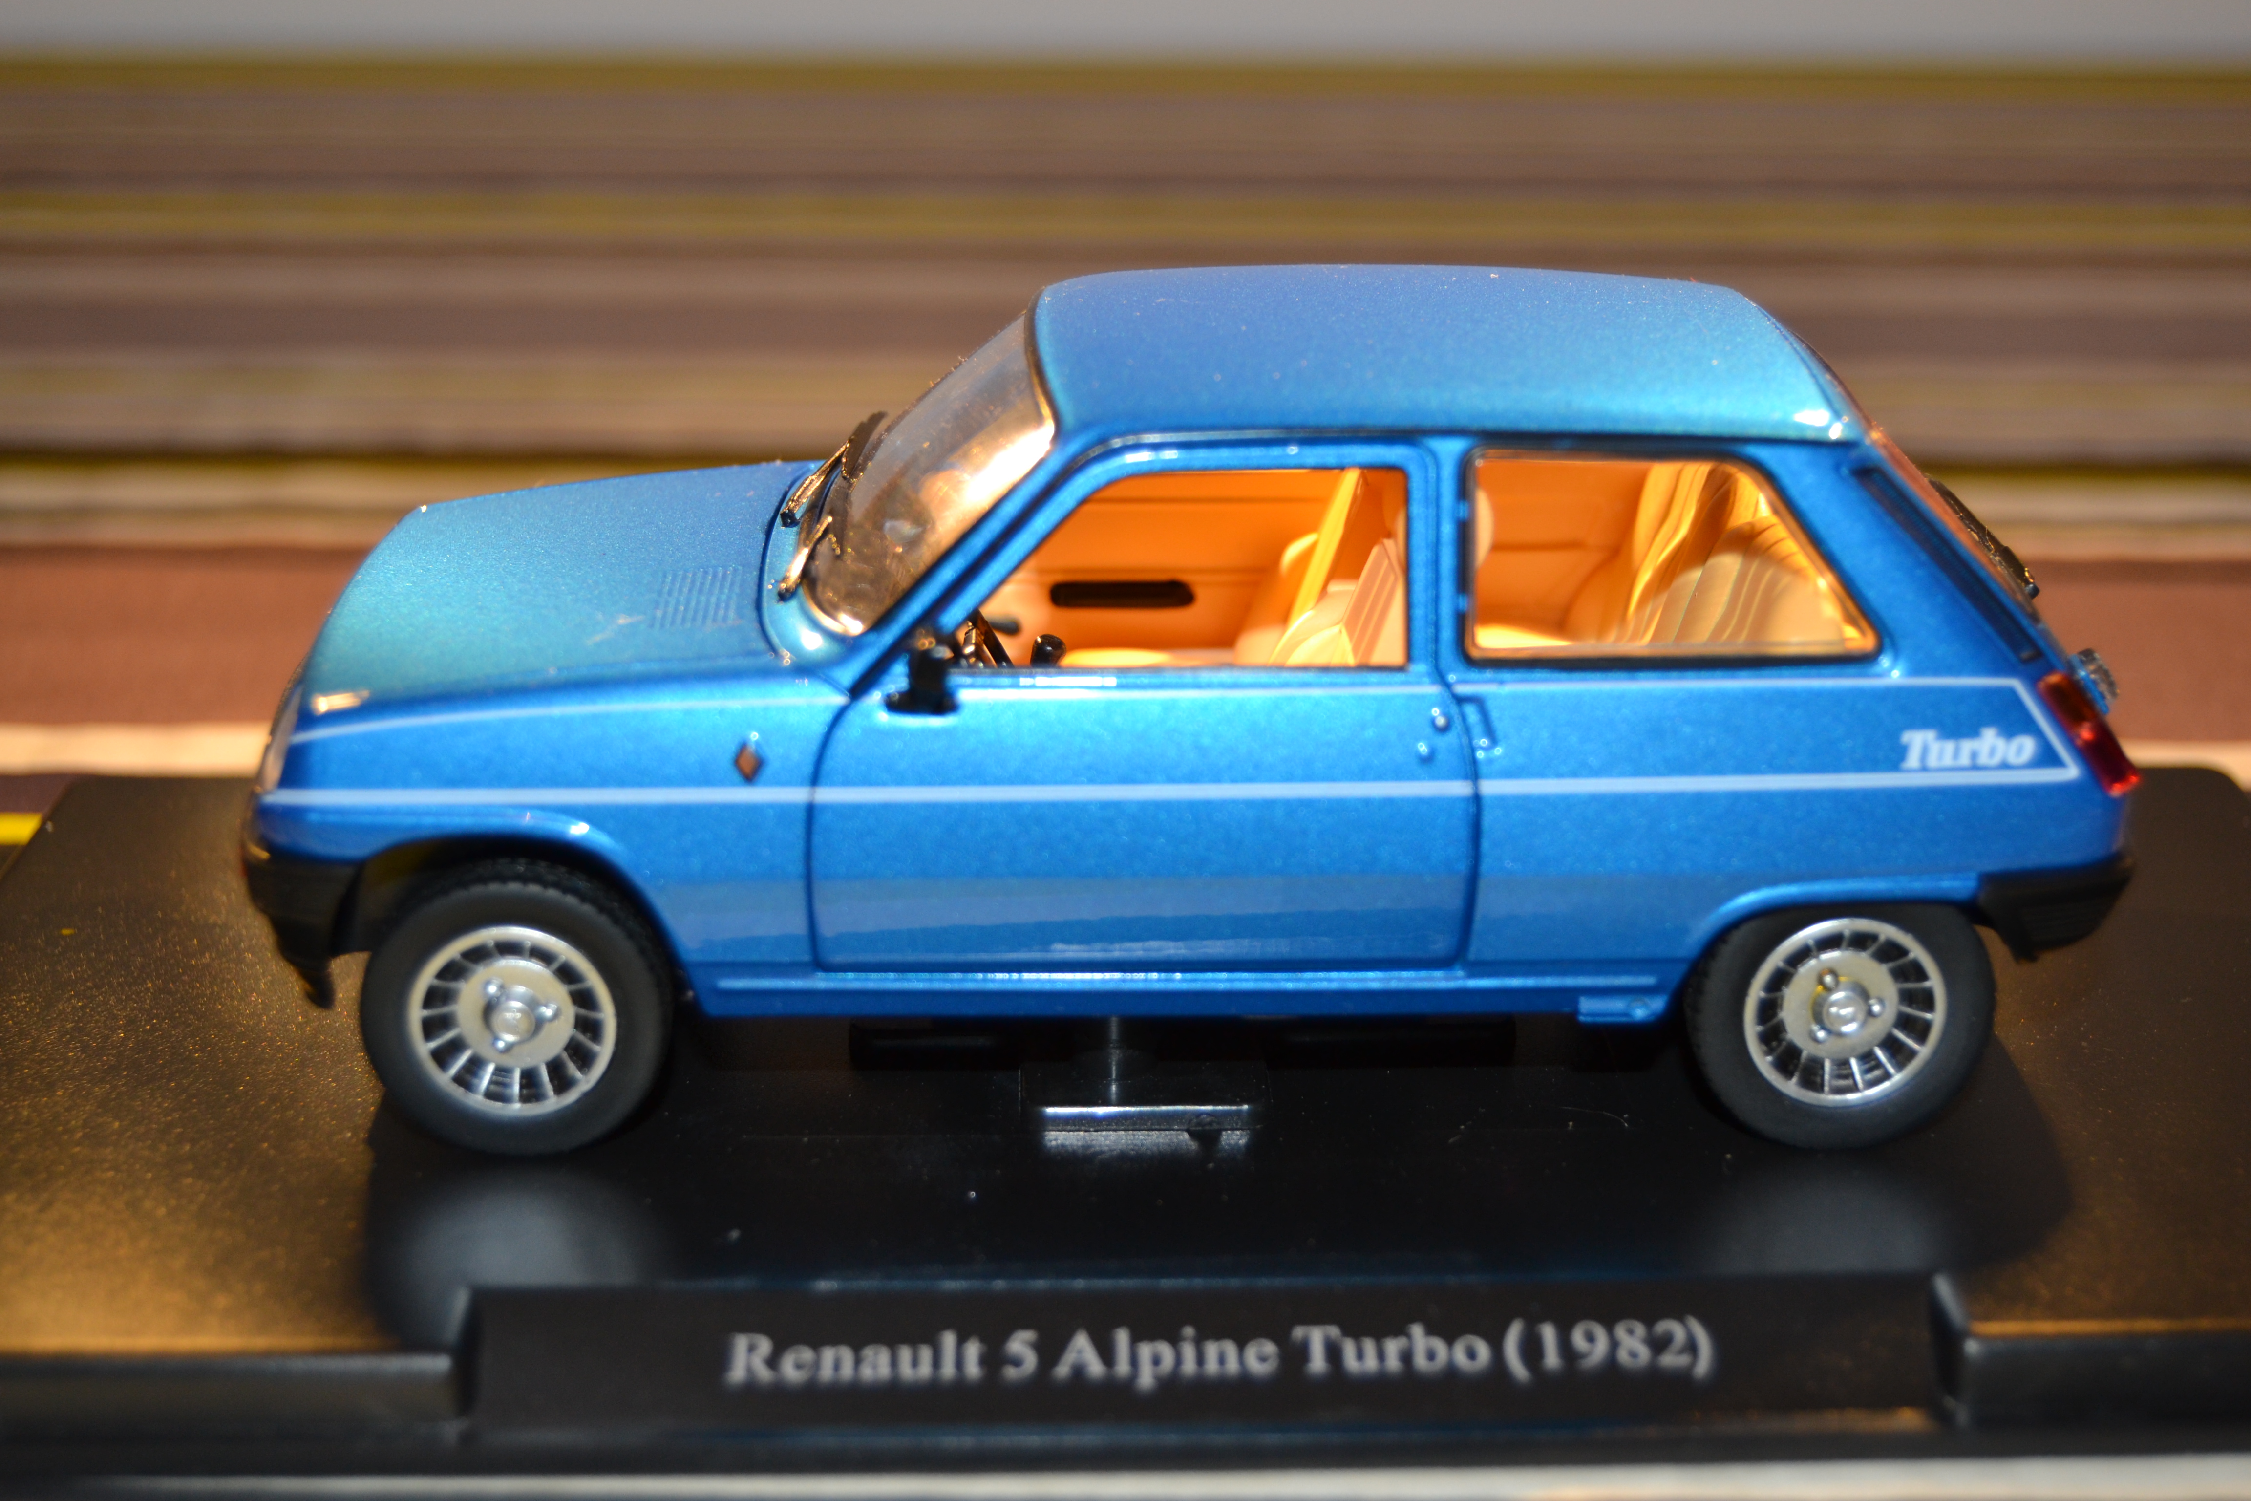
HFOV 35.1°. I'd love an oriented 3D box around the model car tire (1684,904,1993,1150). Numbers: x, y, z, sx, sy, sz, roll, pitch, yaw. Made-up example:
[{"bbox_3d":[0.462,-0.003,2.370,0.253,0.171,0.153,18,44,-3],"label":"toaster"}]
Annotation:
[{"bbox_3d":[0.055,0.019,0.273,0.023,0.023,0.007,0,19,-2],"label":"model car tire"}]

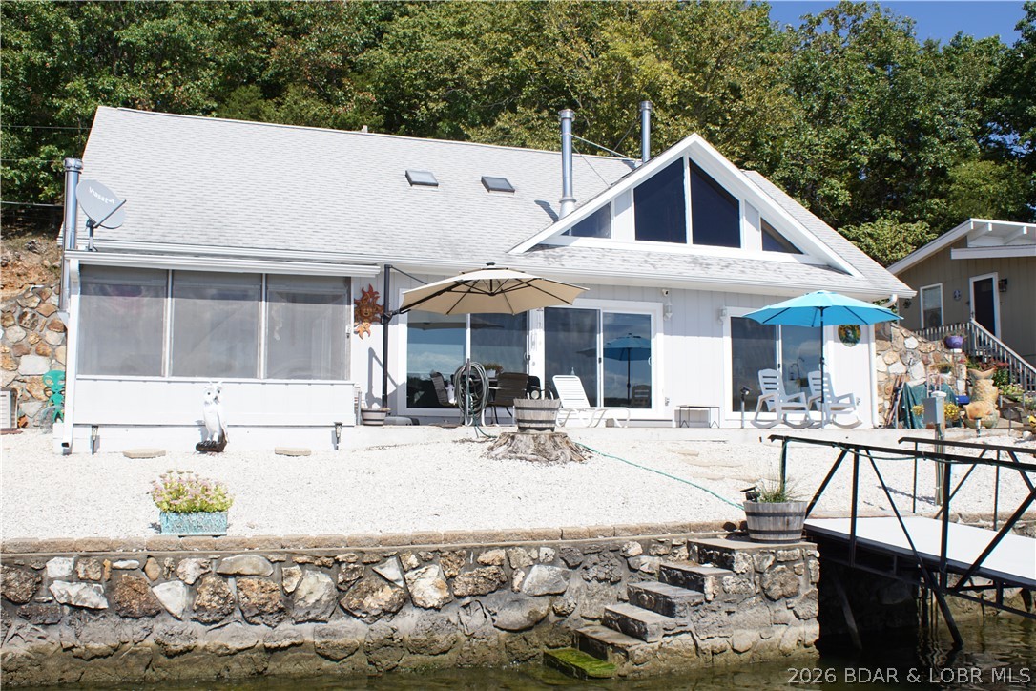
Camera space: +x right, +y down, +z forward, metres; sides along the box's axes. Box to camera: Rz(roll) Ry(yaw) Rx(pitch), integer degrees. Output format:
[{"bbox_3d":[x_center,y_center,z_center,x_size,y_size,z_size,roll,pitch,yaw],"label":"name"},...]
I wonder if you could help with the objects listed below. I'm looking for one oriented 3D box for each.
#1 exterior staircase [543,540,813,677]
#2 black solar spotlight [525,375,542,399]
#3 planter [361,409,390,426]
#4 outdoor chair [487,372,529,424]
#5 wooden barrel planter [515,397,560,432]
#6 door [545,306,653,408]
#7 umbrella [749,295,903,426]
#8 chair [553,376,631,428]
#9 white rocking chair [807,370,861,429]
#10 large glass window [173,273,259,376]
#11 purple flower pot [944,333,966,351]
[{"bbox_3d":[1.570,2.457,9.086,2.449,1.072,0.900,2,-6,-18],"label":"exterior staircase"},{"bbox_3d":[0.229,0.592,13.400,0.190,0.310,0.190,0,-6,0],"label":"black solar spotlight"},{"bbox_3d":[-2.053,1.057,13.661,0.400,0.245,0.400,2,-6,-17],"label":"planter"},{"bbox_3d":[-0.158,0.886,14.918,0.600,0.830,0.680,3,-6,-25],"label":"outdoor chair"},{"bbox_3d":[0.261,0.942,12.669,0.640,0.450,0.640,0,-6,0],"label":"wooden barrel planter"},{"bbox_3d":[1.528,0.243,17.894,2.280,2.000,0.120,2,-6,-19],"label":"door"},{"bbox_3d":[4.894,0.205,15.224,2.580,2.260,2.560,2,-6,-19],"label":"umbrella"},{"bbox_3d":[1.194,0.922,15.356,0.640,0.840,1.350,3,-7,-31],"label":"chair"},{"bbox_3d":[5.507,0.954,16.707,0.690,1.030,0.900,2,-6,-18],"label":"white rocking chair"},{"bbox_3d":[-4.068,-0.271,12.817,1.190,1.432,0.100,2,-6,-16],"label":"large glass window"},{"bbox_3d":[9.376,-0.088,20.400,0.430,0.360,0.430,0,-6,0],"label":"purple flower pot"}]

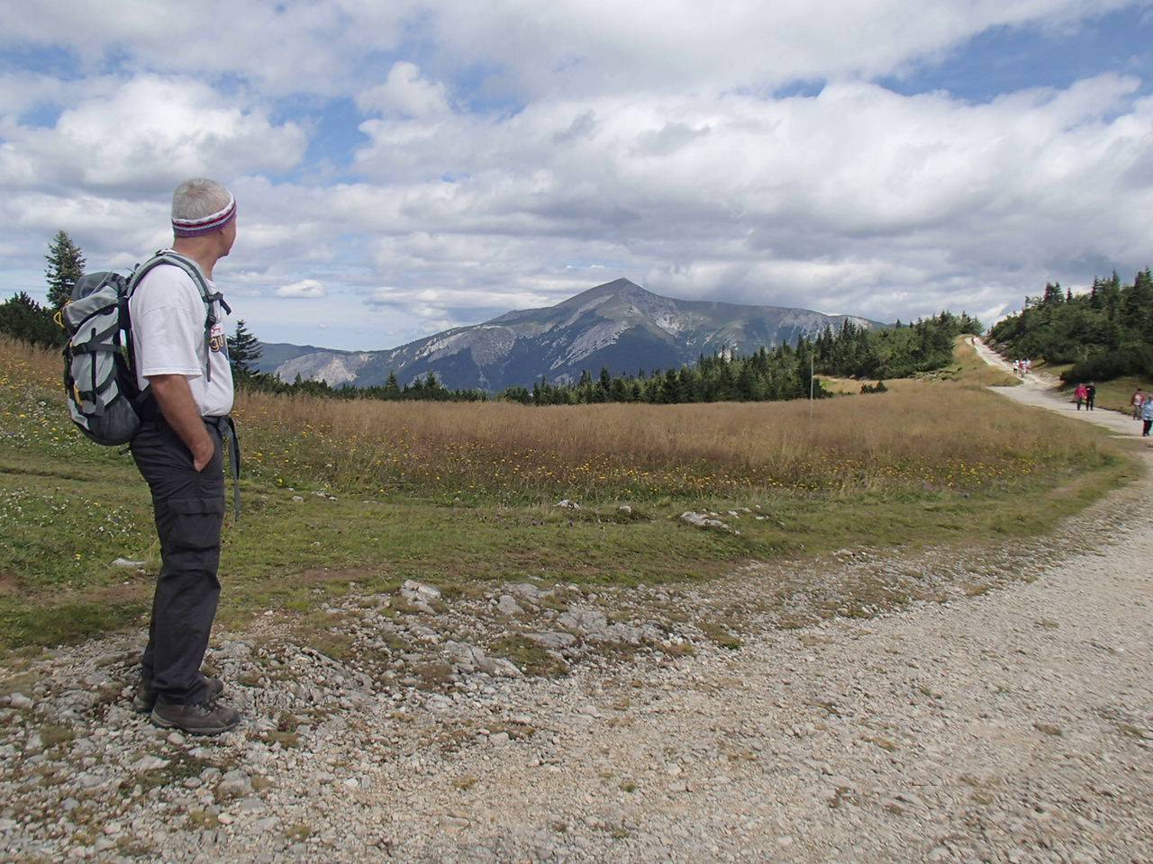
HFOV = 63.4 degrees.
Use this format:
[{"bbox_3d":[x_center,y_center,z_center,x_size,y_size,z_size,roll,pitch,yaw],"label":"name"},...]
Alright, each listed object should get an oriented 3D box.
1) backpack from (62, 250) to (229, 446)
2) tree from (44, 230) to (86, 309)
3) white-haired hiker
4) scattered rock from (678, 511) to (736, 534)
[{"bbox_3d":[-1.390,-0.270,2.990,0.430,0.600,0.360,-5,7,-7],"label":"backpack"},{"bbox_3d":[-19.200,-5.500,35.000,1.700,4.000,1.700,0,6,0],"label":"tree"},{"bbox_3d":[-1.260,0.090,3.020,0.370,1.780,0.540,-1,6,-8],"label":"white-haired hiker"},{"bbox_3d":[1.130,0.800,8.100,0.520,0.160,0.340,3,7,25],"label":"scattered rock"}]

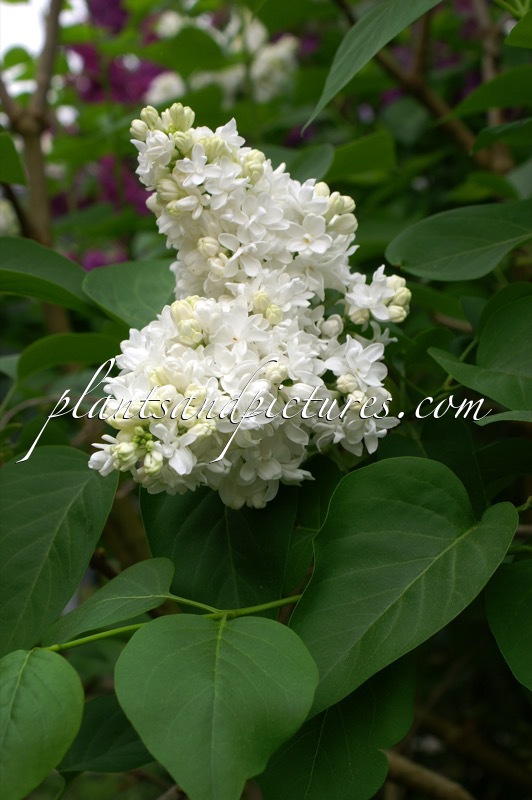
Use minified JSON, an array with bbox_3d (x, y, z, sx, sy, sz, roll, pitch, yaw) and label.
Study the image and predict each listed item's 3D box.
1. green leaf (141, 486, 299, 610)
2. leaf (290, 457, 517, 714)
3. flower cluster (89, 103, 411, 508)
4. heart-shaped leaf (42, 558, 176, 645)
[{"bbox_3d":[-0.018,0.063,0.640,0.070,0.095,0.020,-4,-21,-5],"label":"green leaf"},{"bbox_3d":[0.042,0.075,0.585,0.068,0.122,0.022,38,-14,27],"label":"leaf"},{"bbox_3d":[-0.007,-0.041,0.660,0.135,0.170,0.120,-5,10,6],"label":"flower cluster"},{"bbox_3d":[-0.064,0.082,0.600,0.062,0.016,0.042,-29,34,0],"label":"heart-shaped leaf"}]

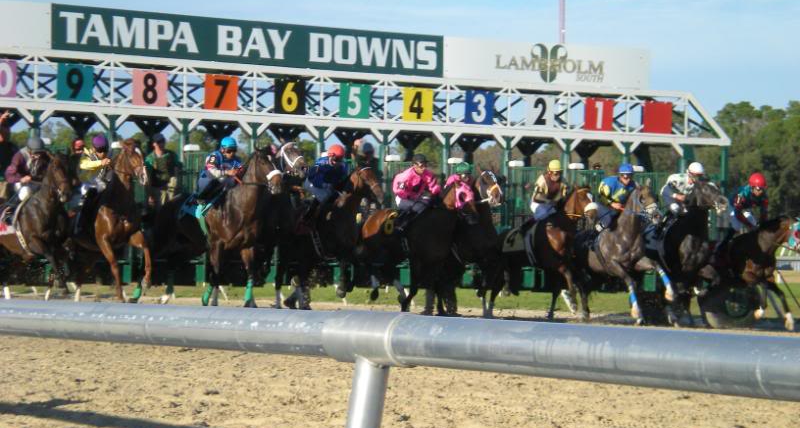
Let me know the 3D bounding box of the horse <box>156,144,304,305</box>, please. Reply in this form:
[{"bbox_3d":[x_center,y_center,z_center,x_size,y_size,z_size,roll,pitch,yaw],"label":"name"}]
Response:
[{"bbox_3d":[-2.391,0.141,32.500,0.680,2.150,2.450,0,-1,-34],"label":"horse"}]

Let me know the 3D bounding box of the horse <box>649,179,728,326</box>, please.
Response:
[{"bbox_3d":[4.042,0.584,36.800,0.670,2.250,2.450,0,-1,-31],"label":"horse"}]

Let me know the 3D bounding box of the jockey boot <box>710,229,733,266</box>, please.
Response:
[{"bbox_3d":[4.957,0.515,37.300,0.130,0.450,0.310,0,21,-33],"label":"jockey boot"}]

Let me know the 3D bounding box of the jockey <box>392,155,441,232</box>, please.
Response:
[{"bbox_3d":[0.238,-0.302,35.400,0.500,1.120,0.760,0,0,-28],"label":"jockey"}]

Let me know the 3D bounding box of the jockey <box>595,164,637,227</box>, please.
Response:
[{"bbox_3d":[3.236,-0.266,36.300,0.480,1.020,0.720,0,0,-25],"label":"jockey"}]

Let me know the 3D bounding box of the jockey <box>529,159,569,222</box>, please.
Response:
[{"bbox_3d":[2.219,-0.303,36.300,0.480,1.040,0.700,0,0,-24],"label":"jockey"}]

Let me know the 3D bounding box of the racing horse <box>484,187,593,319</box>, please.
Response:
[{"bbox_3d":[2.096,0.589,36.200,0.650,2.000,2.400,0,-1,-31],"label":"racing horse"}]

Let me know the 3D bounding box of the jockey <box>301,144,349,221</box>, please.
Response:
[{"bbox_3d":[-1.086,-0.453,34.900,0.550,1.050,0.700,0,-1,-32],"label":"jockey"}]

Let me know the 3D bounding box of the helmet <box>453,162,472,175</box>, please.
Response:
[{"bbox_3d":[0.937,-0.673,36.100,0.220,0.180,0.280,0,0,-27],"label":"helmet"}]

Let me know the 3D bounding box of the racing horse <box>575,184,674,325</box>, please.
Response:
[{"bbox_3d":[3.335,0.564,36.300,0.600,2.100,2.400,0,0,-24],"label":"racing horse"}]

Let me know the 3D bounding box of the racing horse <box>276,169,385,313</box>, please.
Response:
[{"bbox_3d":[-1.034,0.330,35.300,0.620,2.050,2.500,0,0,-29],"label":"racing horse"}]

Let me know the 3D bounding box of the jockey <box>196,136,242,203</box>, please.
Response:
[{"bbox_3d":[-2.432,-0.593,32.700,0.520,0.920,0.650,0,-1,-29],"label":"jockey"}]

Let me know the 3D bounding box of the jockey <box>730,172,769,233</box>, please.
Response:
[{"bbox_3d":[5.355,-0.129,37.200,0.480,1.020,0.720,0,0,-25],"label":"jockey"}]

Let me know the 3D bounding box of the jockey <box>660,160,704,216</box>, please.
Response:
[{"bbox_3d":[4.296,-0.327,36.900,0.520,0.950,0.700,0,-1,-30],"label":"jockey"}]

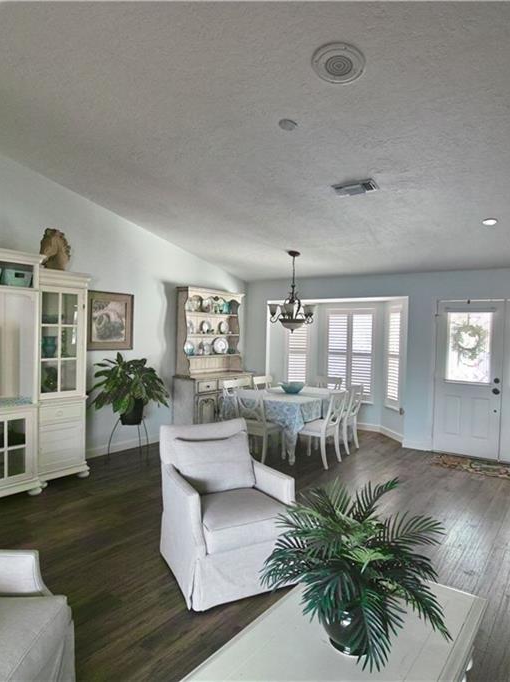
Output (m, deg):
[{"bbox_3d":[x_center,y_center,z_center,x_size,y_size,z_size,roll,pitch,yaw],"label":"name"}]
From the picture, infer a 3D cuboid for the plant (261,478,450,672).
[{"bbox_3d":[0.363,0.854,1.540,0.650,0.530,0.620,1,1,0],"label":"plant"}]

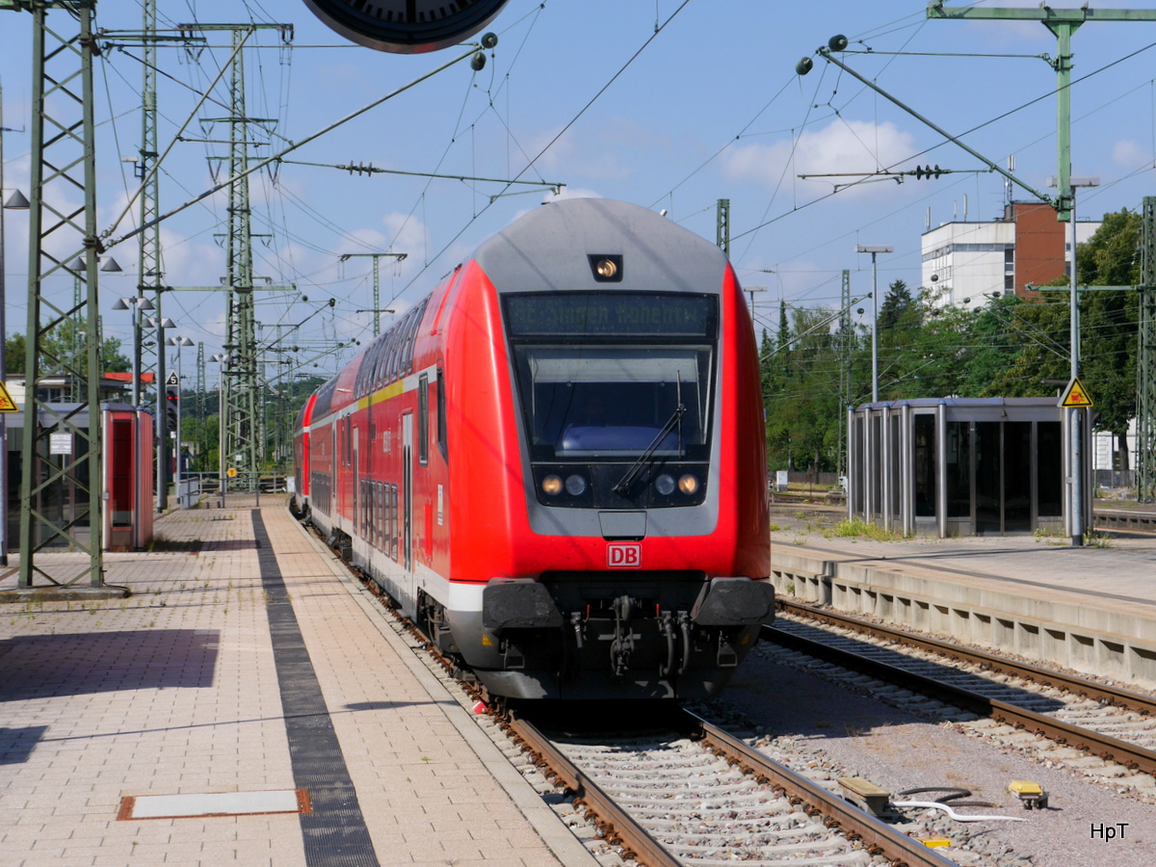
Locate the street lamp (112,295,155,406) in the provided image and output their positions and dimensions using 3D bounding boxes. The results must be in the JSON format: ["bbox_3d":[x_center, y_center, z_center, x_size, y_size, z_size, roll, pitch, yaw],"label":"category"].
[{"bbox_3d":[-12.044,-0.684,76.186,1.110,6.080,0.460,0,0,-7],"label":"street lamp"}]

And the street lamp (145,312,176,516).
[{"bbox_3d":[-12.952,-0.600,86.799,1.110,6.080,0.460,0,0,-7],"label":"street lamp"}]

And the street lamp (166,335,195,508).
[{"bbox_3d":[-14.505,-0.478,102.081,1.110,6.080,0.460,0,0,-7],"label":"street lamp"}]

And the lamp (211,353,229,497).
[{"bbox_3d":[-15.174,-0.344,119.402,1.110,6.080,0.460,0,0,-7],"label":"lamp"}]

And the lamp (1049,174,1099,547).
[{"bbox_3d":[9.188,-1.334,51.859,0.880,6.830,0.370,0,0,-7],"label":"lamp"}]

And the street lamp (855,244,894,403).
[{"bbox_3d":[7.291,-1.197,68.814,0.880,6.830,0.370,0,0,-7],"label":"street lamp"}]

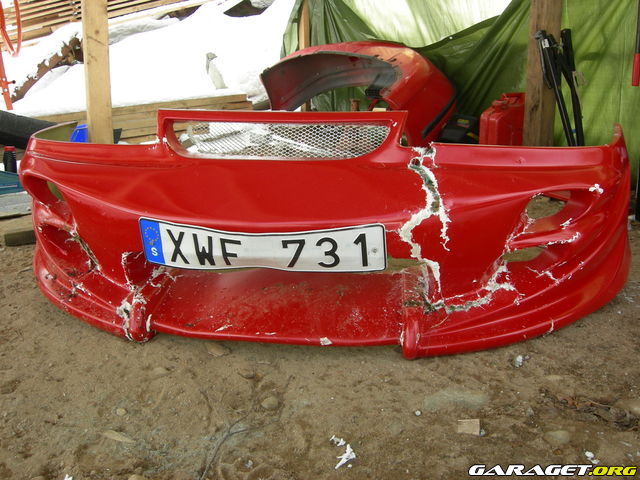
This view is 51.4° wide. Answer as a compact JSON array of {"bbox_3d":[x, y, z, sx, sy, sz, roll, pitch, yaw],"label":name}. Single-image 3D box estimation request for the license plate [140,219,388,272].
[{"bbox_3d":[-0.124,0.013,1.372,0.510,0.112,0.045,2,33,8],"label":"license plate"}]

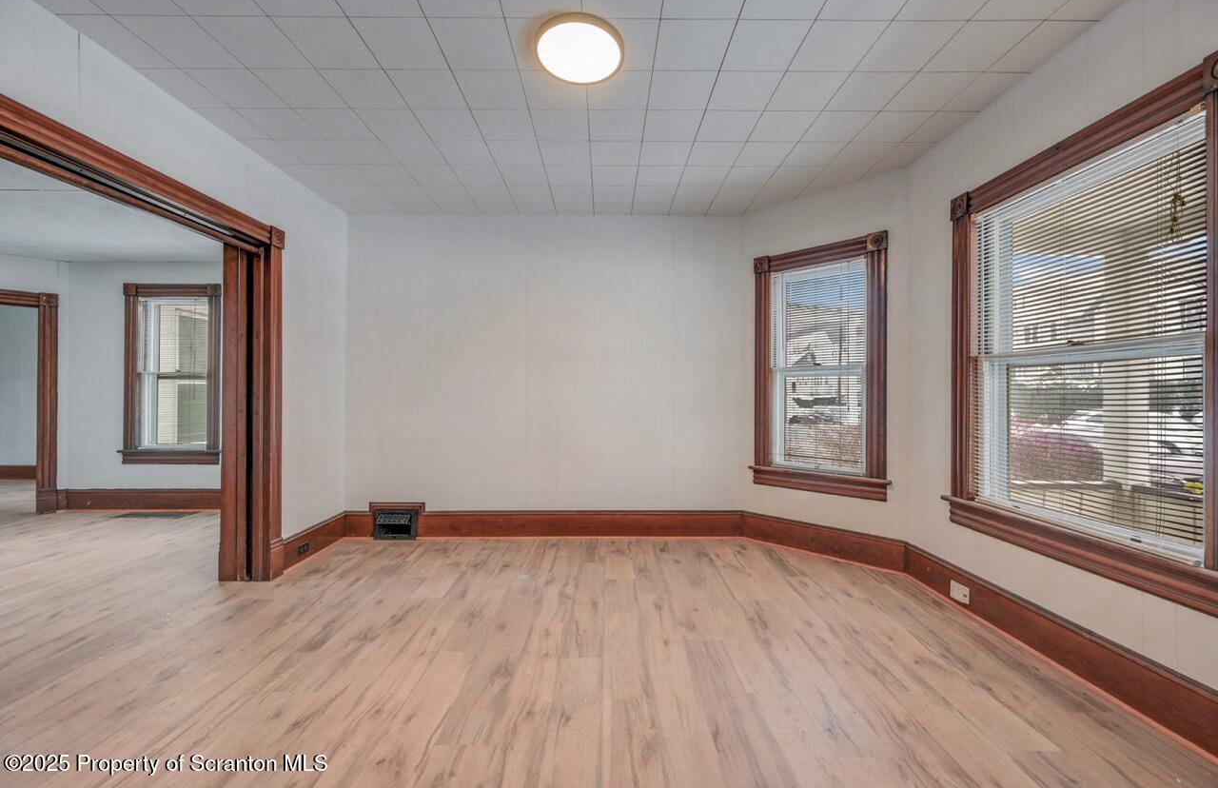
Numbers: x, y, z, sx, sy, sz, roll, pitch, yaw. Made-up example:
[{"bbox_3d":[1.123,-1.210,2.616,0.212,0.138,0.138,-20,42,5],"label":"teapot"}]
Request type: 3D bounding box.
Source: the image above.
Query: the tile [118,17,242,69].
[{"bbox_3d":[-1.799,-1.488,2.001,0.305,0.016,0.305,0,0,-1],"label":"tile"}]

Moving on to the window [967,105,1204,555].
[{"bbox_3d":[1.976,-0.196,2.035,0.120,1.525,1.030,0,0,0],"label":"window"}]

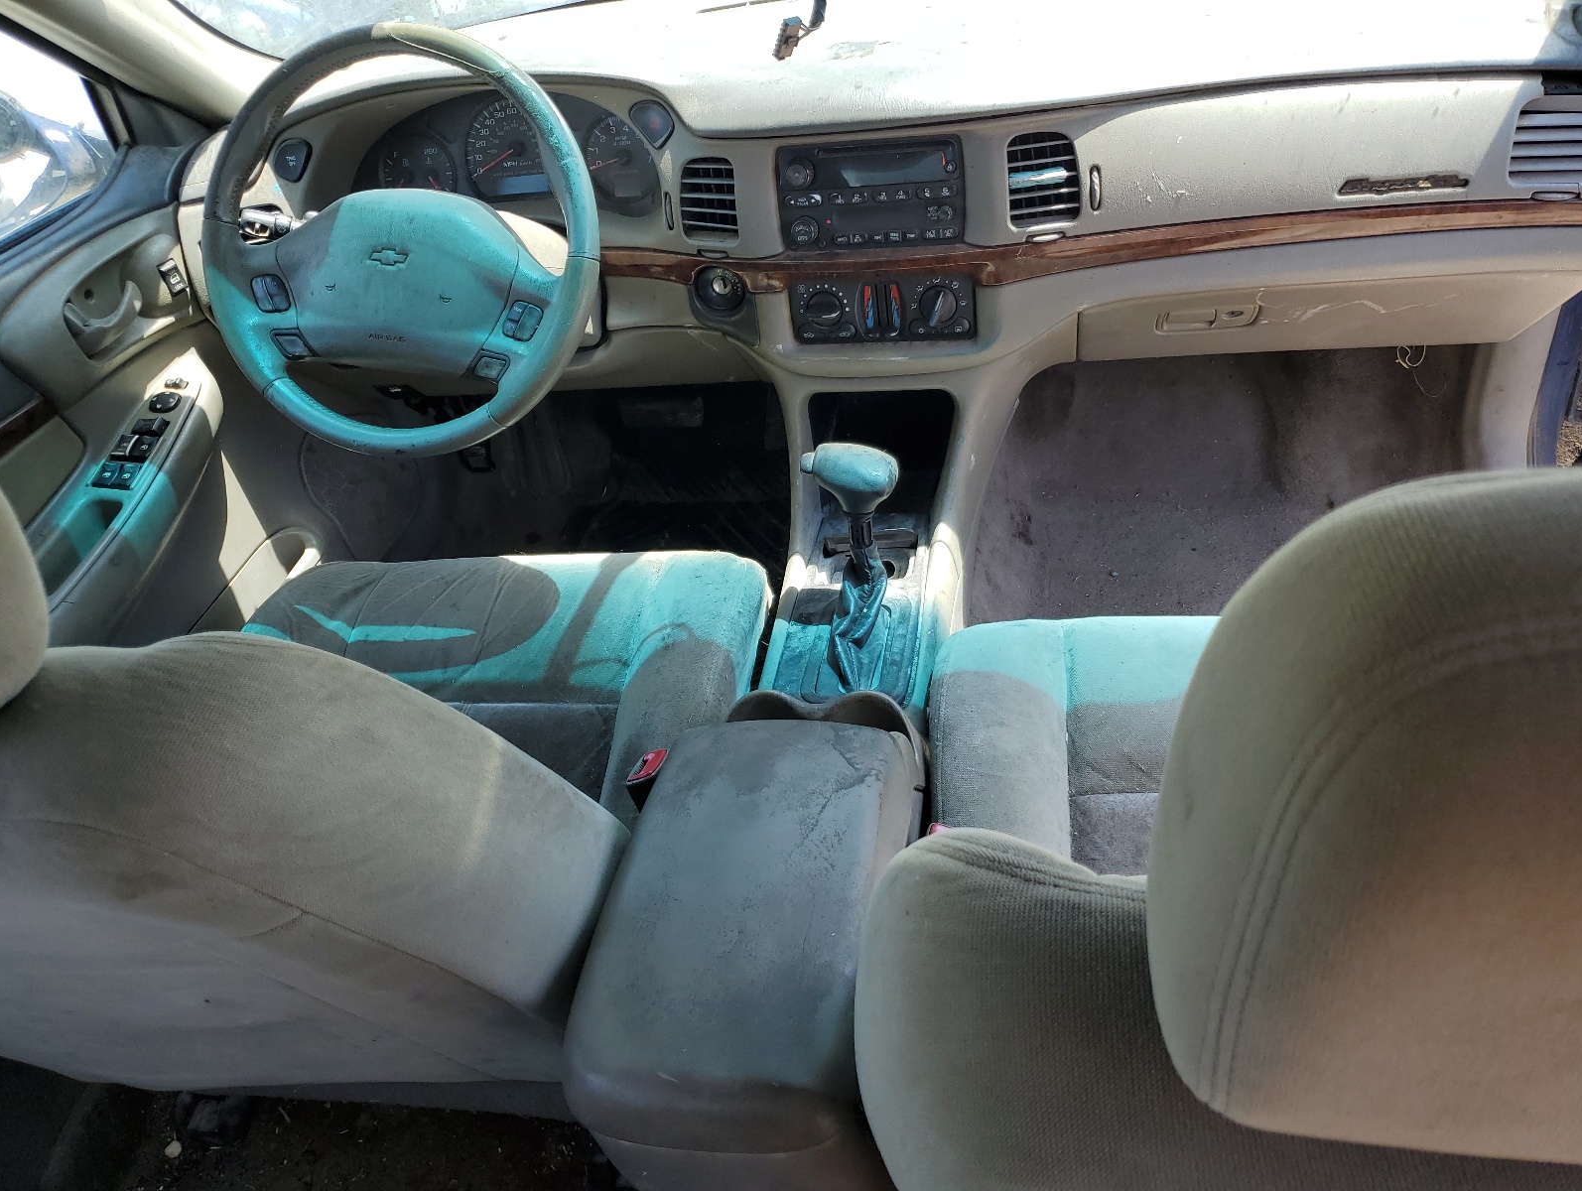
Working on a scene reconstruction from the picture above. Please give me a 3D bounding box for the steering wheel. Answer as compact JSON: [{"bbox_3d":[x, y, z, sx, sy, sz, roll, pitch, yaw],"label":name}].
[{"bbox_3d":[-0.353,-0.319,1.105,0.385,0.385,0.100,5,7,10],"label":"steering wheel"}]

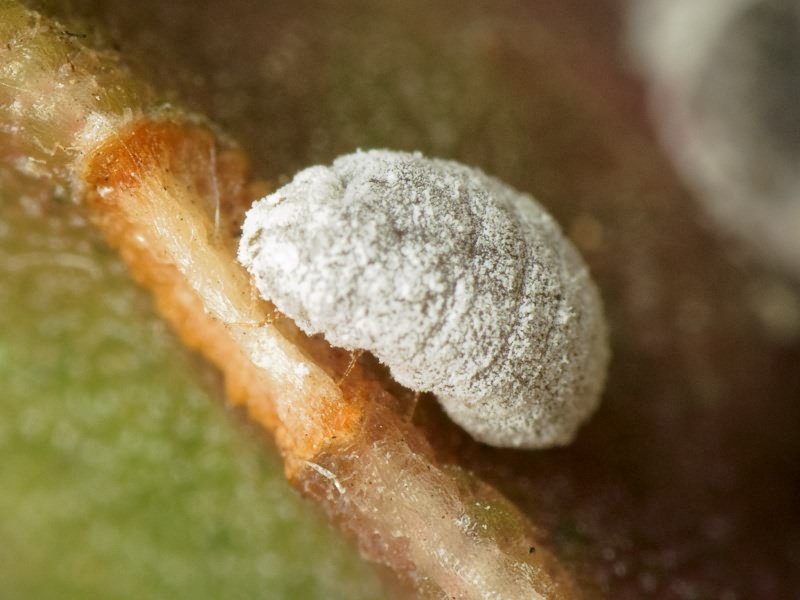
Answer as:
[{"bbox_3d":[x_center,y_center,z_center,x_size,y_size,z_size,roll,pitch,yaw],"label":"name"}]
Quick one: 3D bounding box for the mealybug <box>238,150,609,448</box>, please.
[{"bbox_3d":[0.000,0.000,0.023,0.003,0.001,0.002,30,50,-25],"label":"mealybug"}]

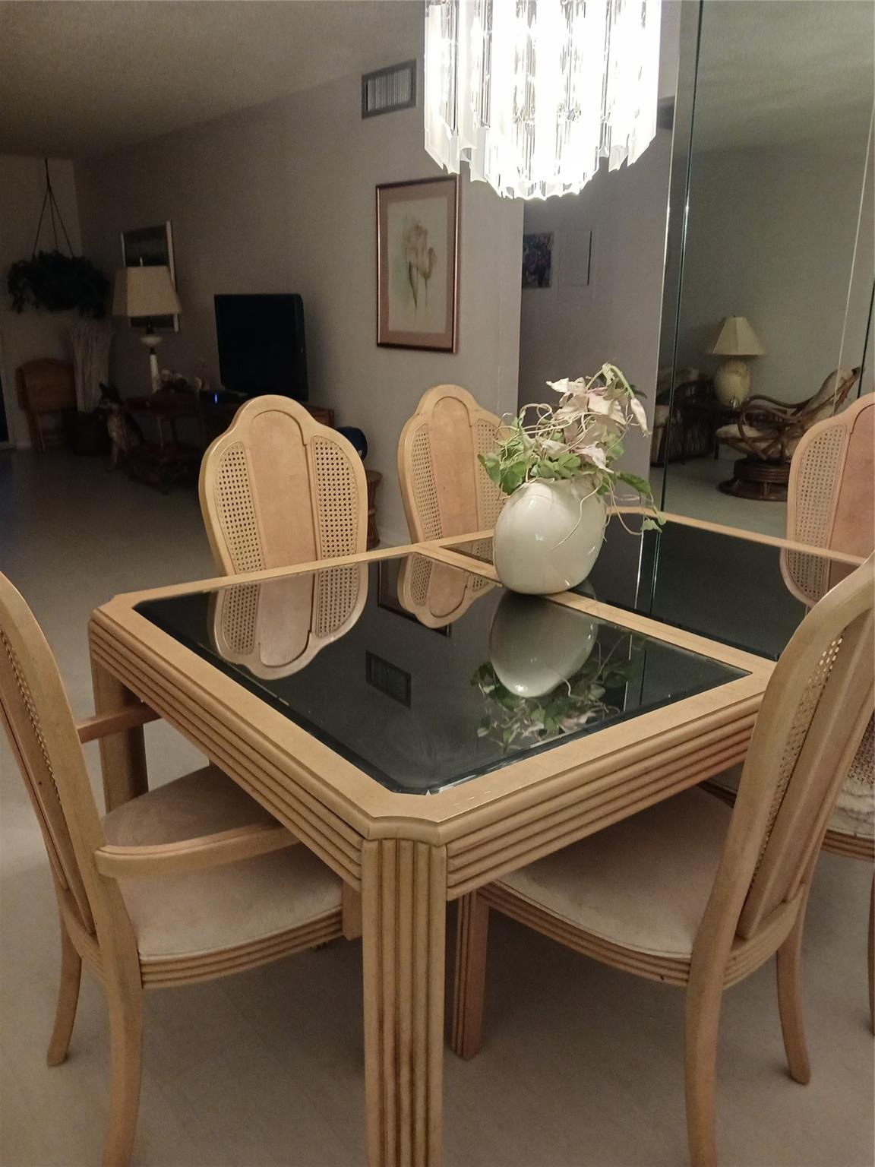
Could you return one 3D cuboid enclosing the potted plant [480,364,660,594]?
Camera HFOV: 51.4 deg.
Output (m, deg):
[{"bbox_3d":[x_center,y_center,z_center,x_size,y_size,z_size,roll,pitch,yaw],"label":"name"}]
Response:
[{"bbox_3d":[0.264,-0.203,1.813,0.365,0.457,0.310,3,17,7],"label":"potted plant"}]

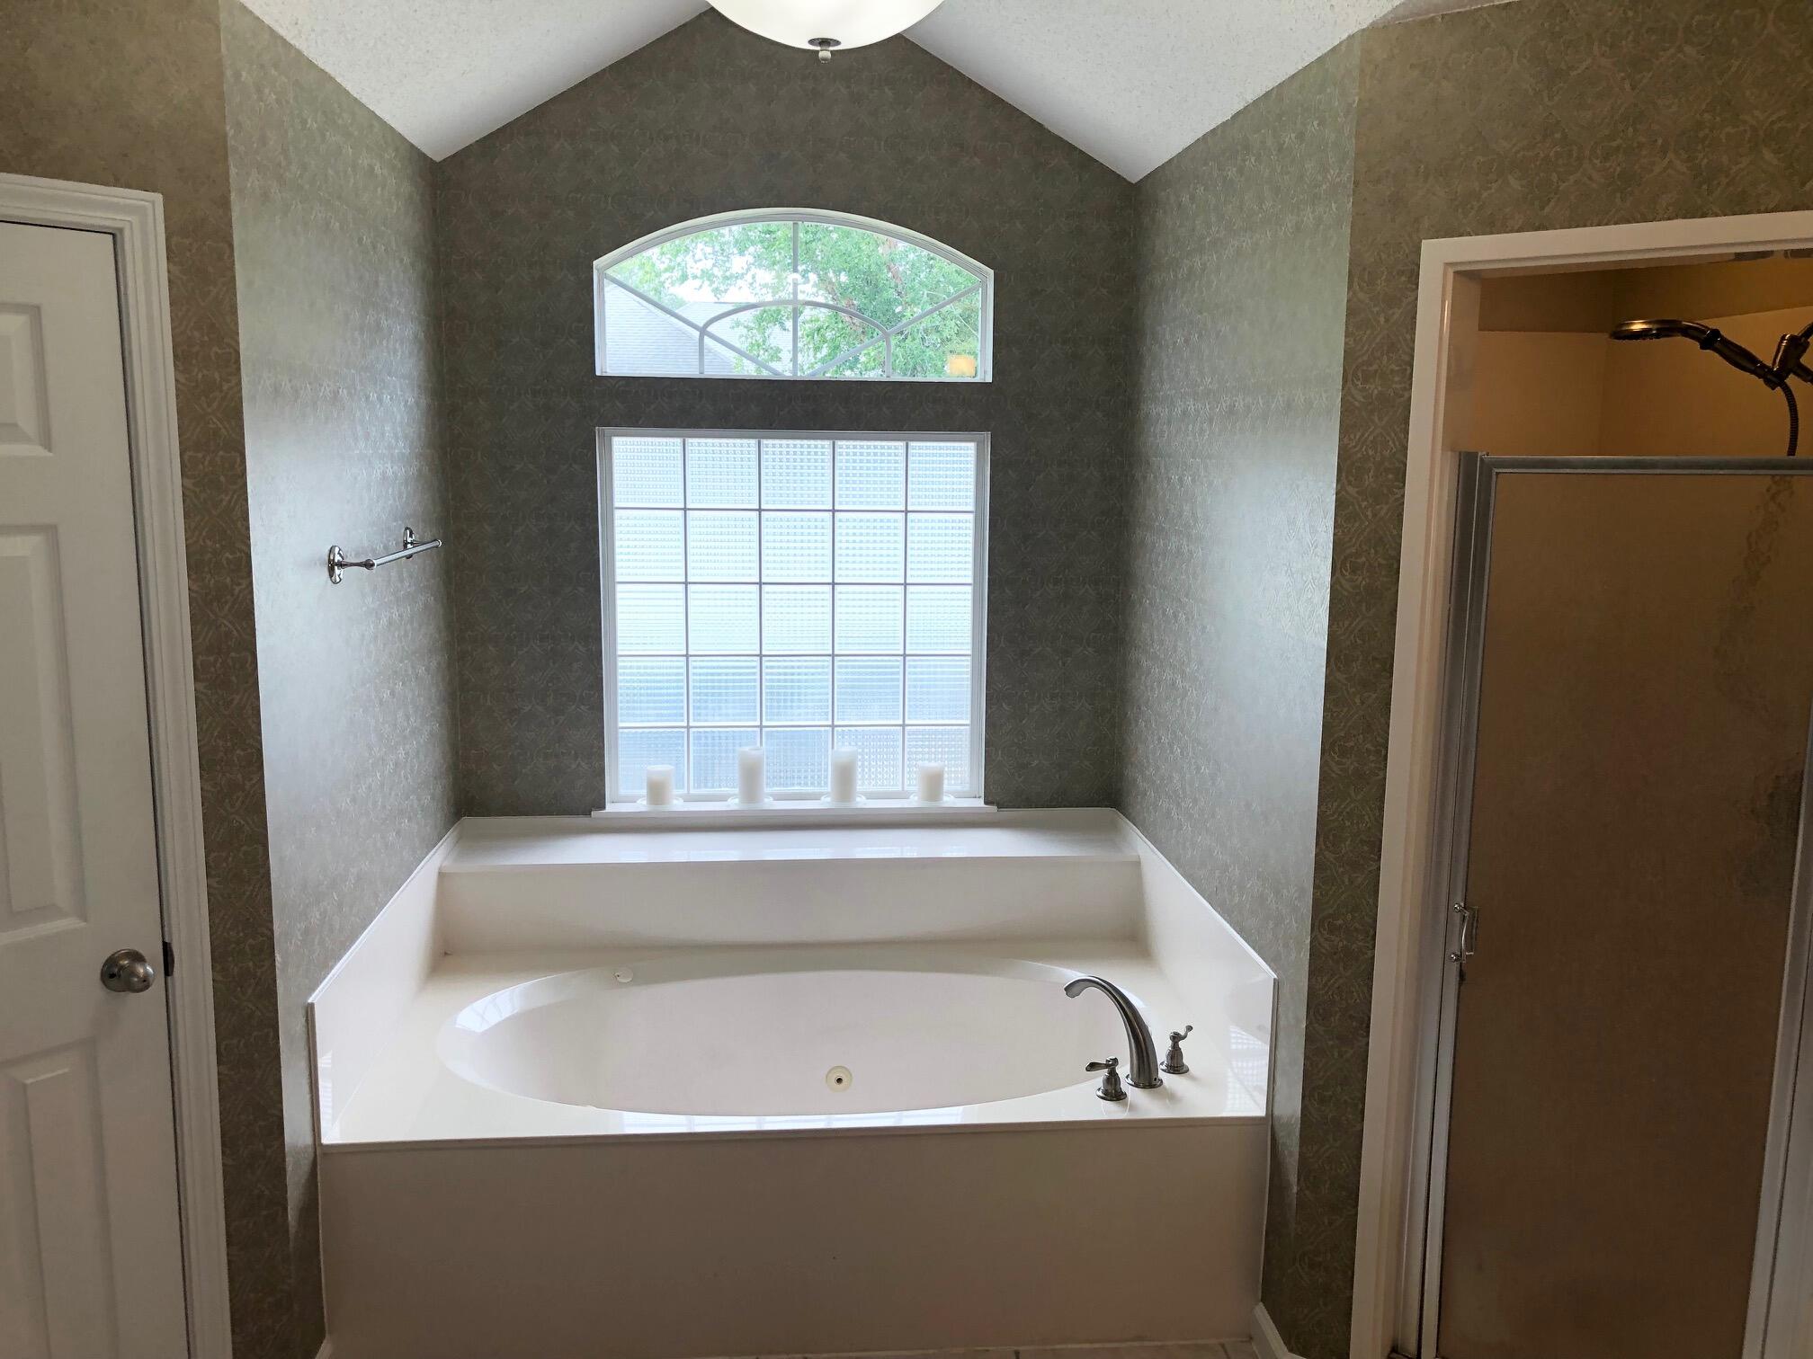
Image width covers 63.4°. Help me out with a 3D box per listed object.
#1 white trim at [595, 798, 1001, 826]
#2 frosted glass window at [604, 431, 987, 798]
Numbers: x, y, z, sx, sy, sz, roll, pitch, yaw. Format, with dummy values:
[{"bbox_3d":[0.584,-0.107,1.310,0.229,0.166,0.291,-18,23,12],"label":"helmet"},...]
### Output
[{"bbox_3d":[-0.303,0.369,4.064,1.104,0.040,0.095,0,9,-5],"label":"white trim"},{"bbox_3d":[-0.298,-0.160,3.989,1.036,1.020,0.080,0,9,-5],"label":"frosted glass window"}]

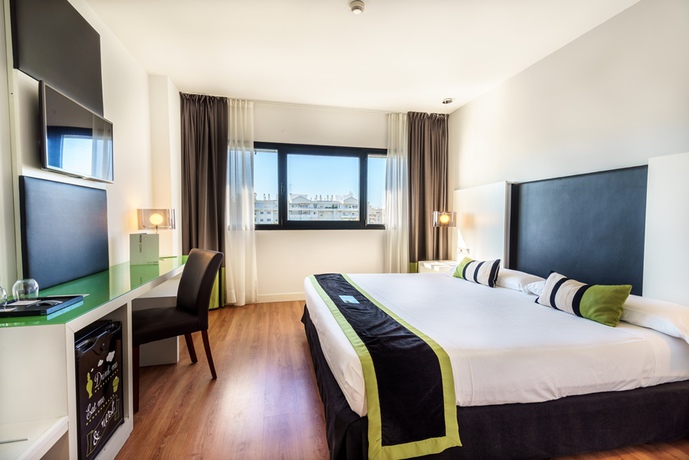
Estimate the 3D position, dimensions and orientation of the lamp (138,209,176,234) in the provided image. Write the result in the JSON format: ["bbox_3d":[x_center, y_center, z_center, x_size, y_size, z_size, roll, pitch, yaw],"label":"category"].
[{"bbox_3d":[-1.562,0.044,2.723,0.284,0.442,0.284,0,2,-13],"label":"lamp"}]

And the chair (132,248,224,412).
[{"bbox_3d":[-1.154,0.581,2.132,0.447,0.867,0.618,2,3,40],"label":"chair"}]

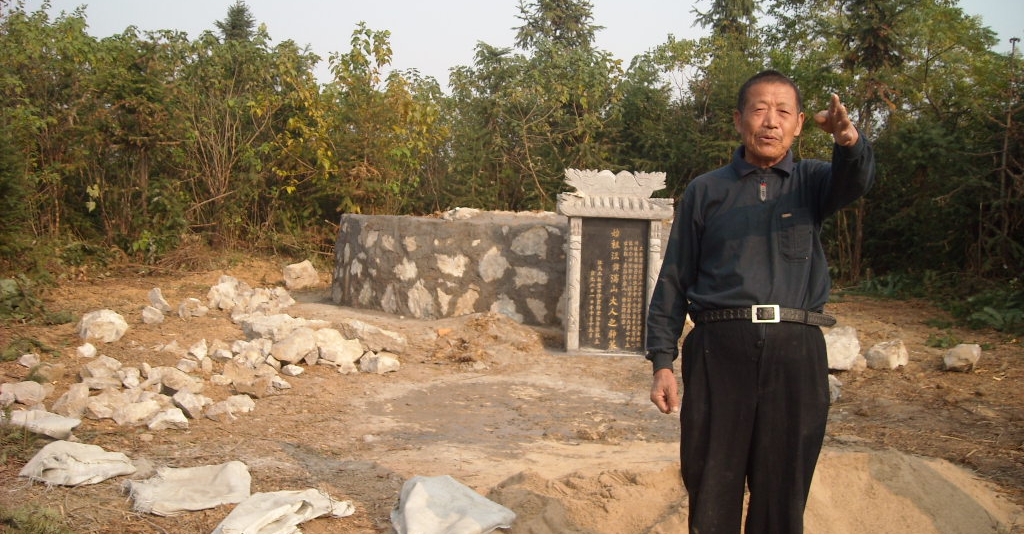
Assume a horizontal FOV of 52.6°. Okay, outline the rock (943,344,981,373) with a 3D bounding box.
[{"bbox_3d":[3.261,0.662,7.494,0.275,0.202,0.234,3,6,24],"label":"rock"}]

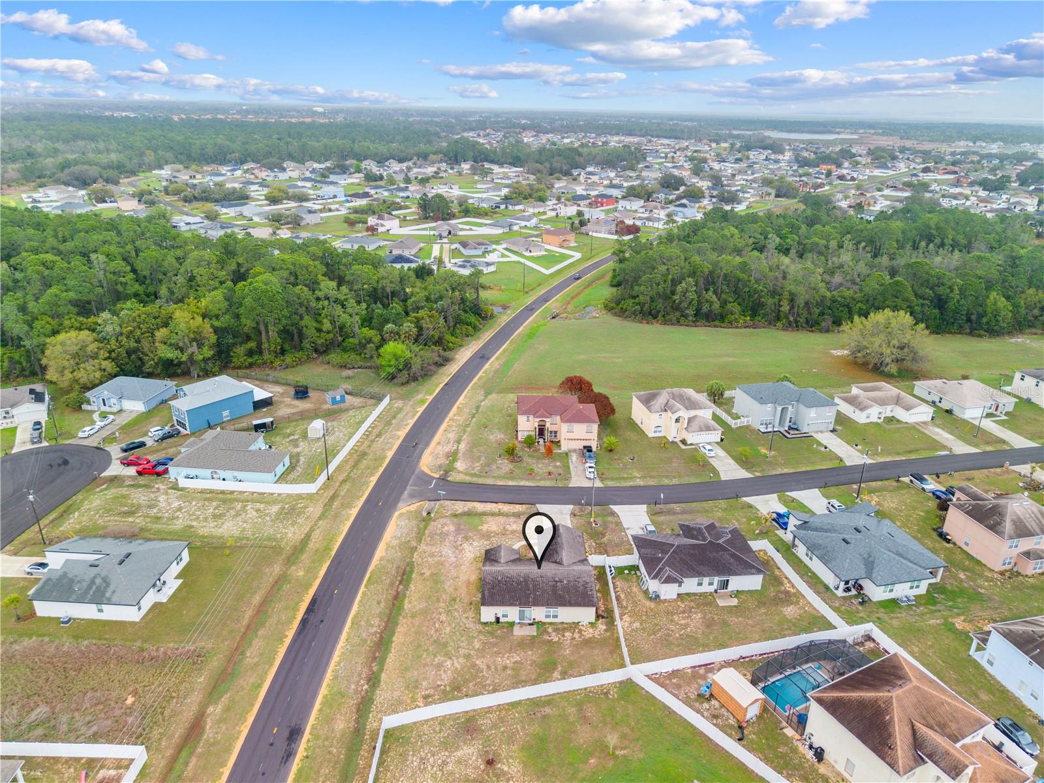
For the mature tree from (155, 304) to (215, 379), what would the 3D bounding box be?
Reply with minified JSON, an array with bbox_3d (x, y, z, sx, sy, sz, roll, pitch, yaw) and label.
[{"bbox_3d":[-81.500,-11.485,175.633,14.000,17.500,14.000,1,21,0],"label":"mature tree"}]

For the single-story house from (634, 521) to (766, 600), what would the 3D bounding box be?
[{"bbox_3d":[26.013,23.713,108.637,17.490,5.300,15.250,-1,22,-6],"label":"single-story house"}]

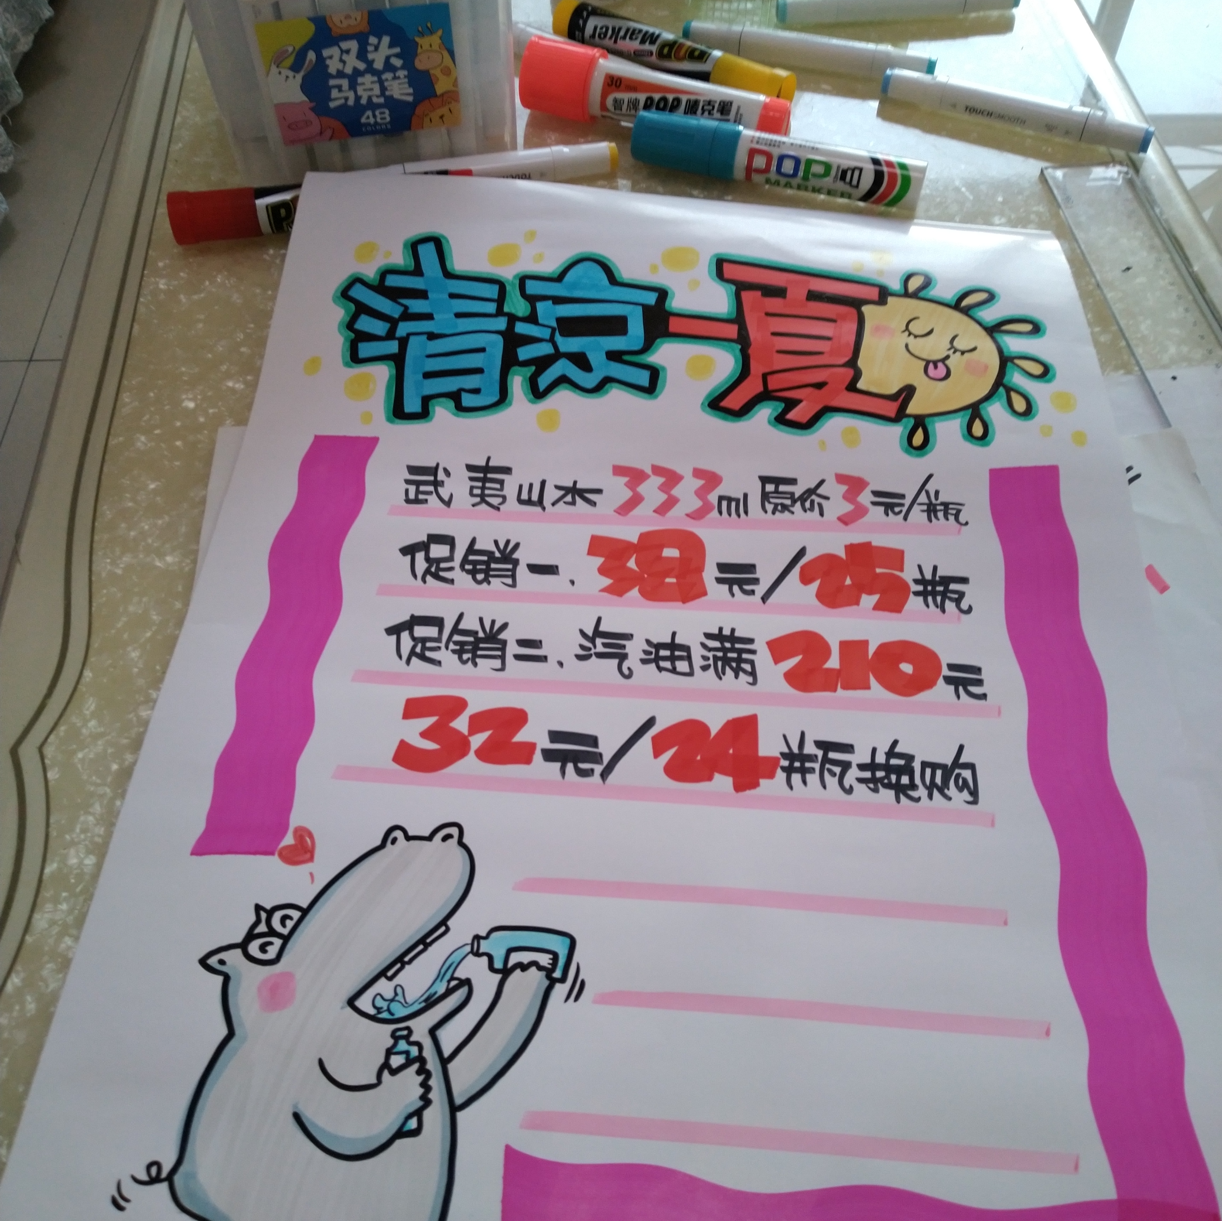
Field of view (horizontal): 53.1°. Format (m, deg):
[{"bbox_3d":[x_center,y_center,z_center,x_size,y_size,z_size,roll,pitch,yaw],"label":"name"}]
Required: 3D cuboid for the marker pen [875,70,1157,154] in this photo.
[{"bbox_3d":[0.235,-0.292,0.715,0.156,0.015,0.016,18,58,12],"label":"marker pen"}]

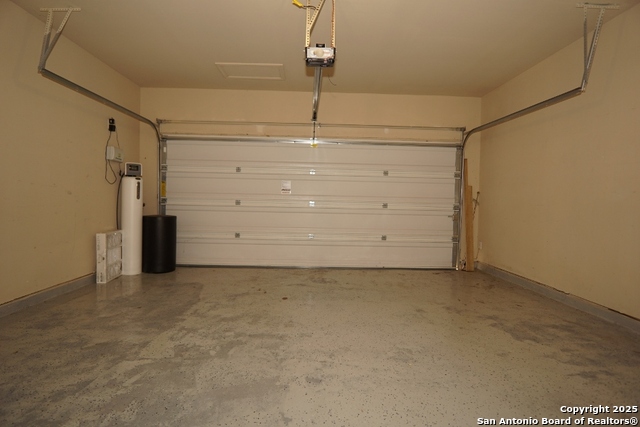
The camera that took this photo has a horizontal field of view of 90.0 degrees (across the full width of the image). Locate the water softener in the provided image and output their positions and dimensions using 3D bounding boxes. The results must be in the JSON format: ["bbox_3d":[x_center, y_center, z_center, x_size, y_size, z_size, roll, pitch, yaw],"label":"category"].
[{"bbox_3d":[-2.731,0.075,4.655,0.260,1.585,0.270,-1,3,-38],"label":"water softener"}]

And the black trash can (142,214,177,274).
[{"bbox_3d":[-2.462,0.446,4.914,0.460,0.835,0.460,1,2,-2],"label":"black trash can"}]

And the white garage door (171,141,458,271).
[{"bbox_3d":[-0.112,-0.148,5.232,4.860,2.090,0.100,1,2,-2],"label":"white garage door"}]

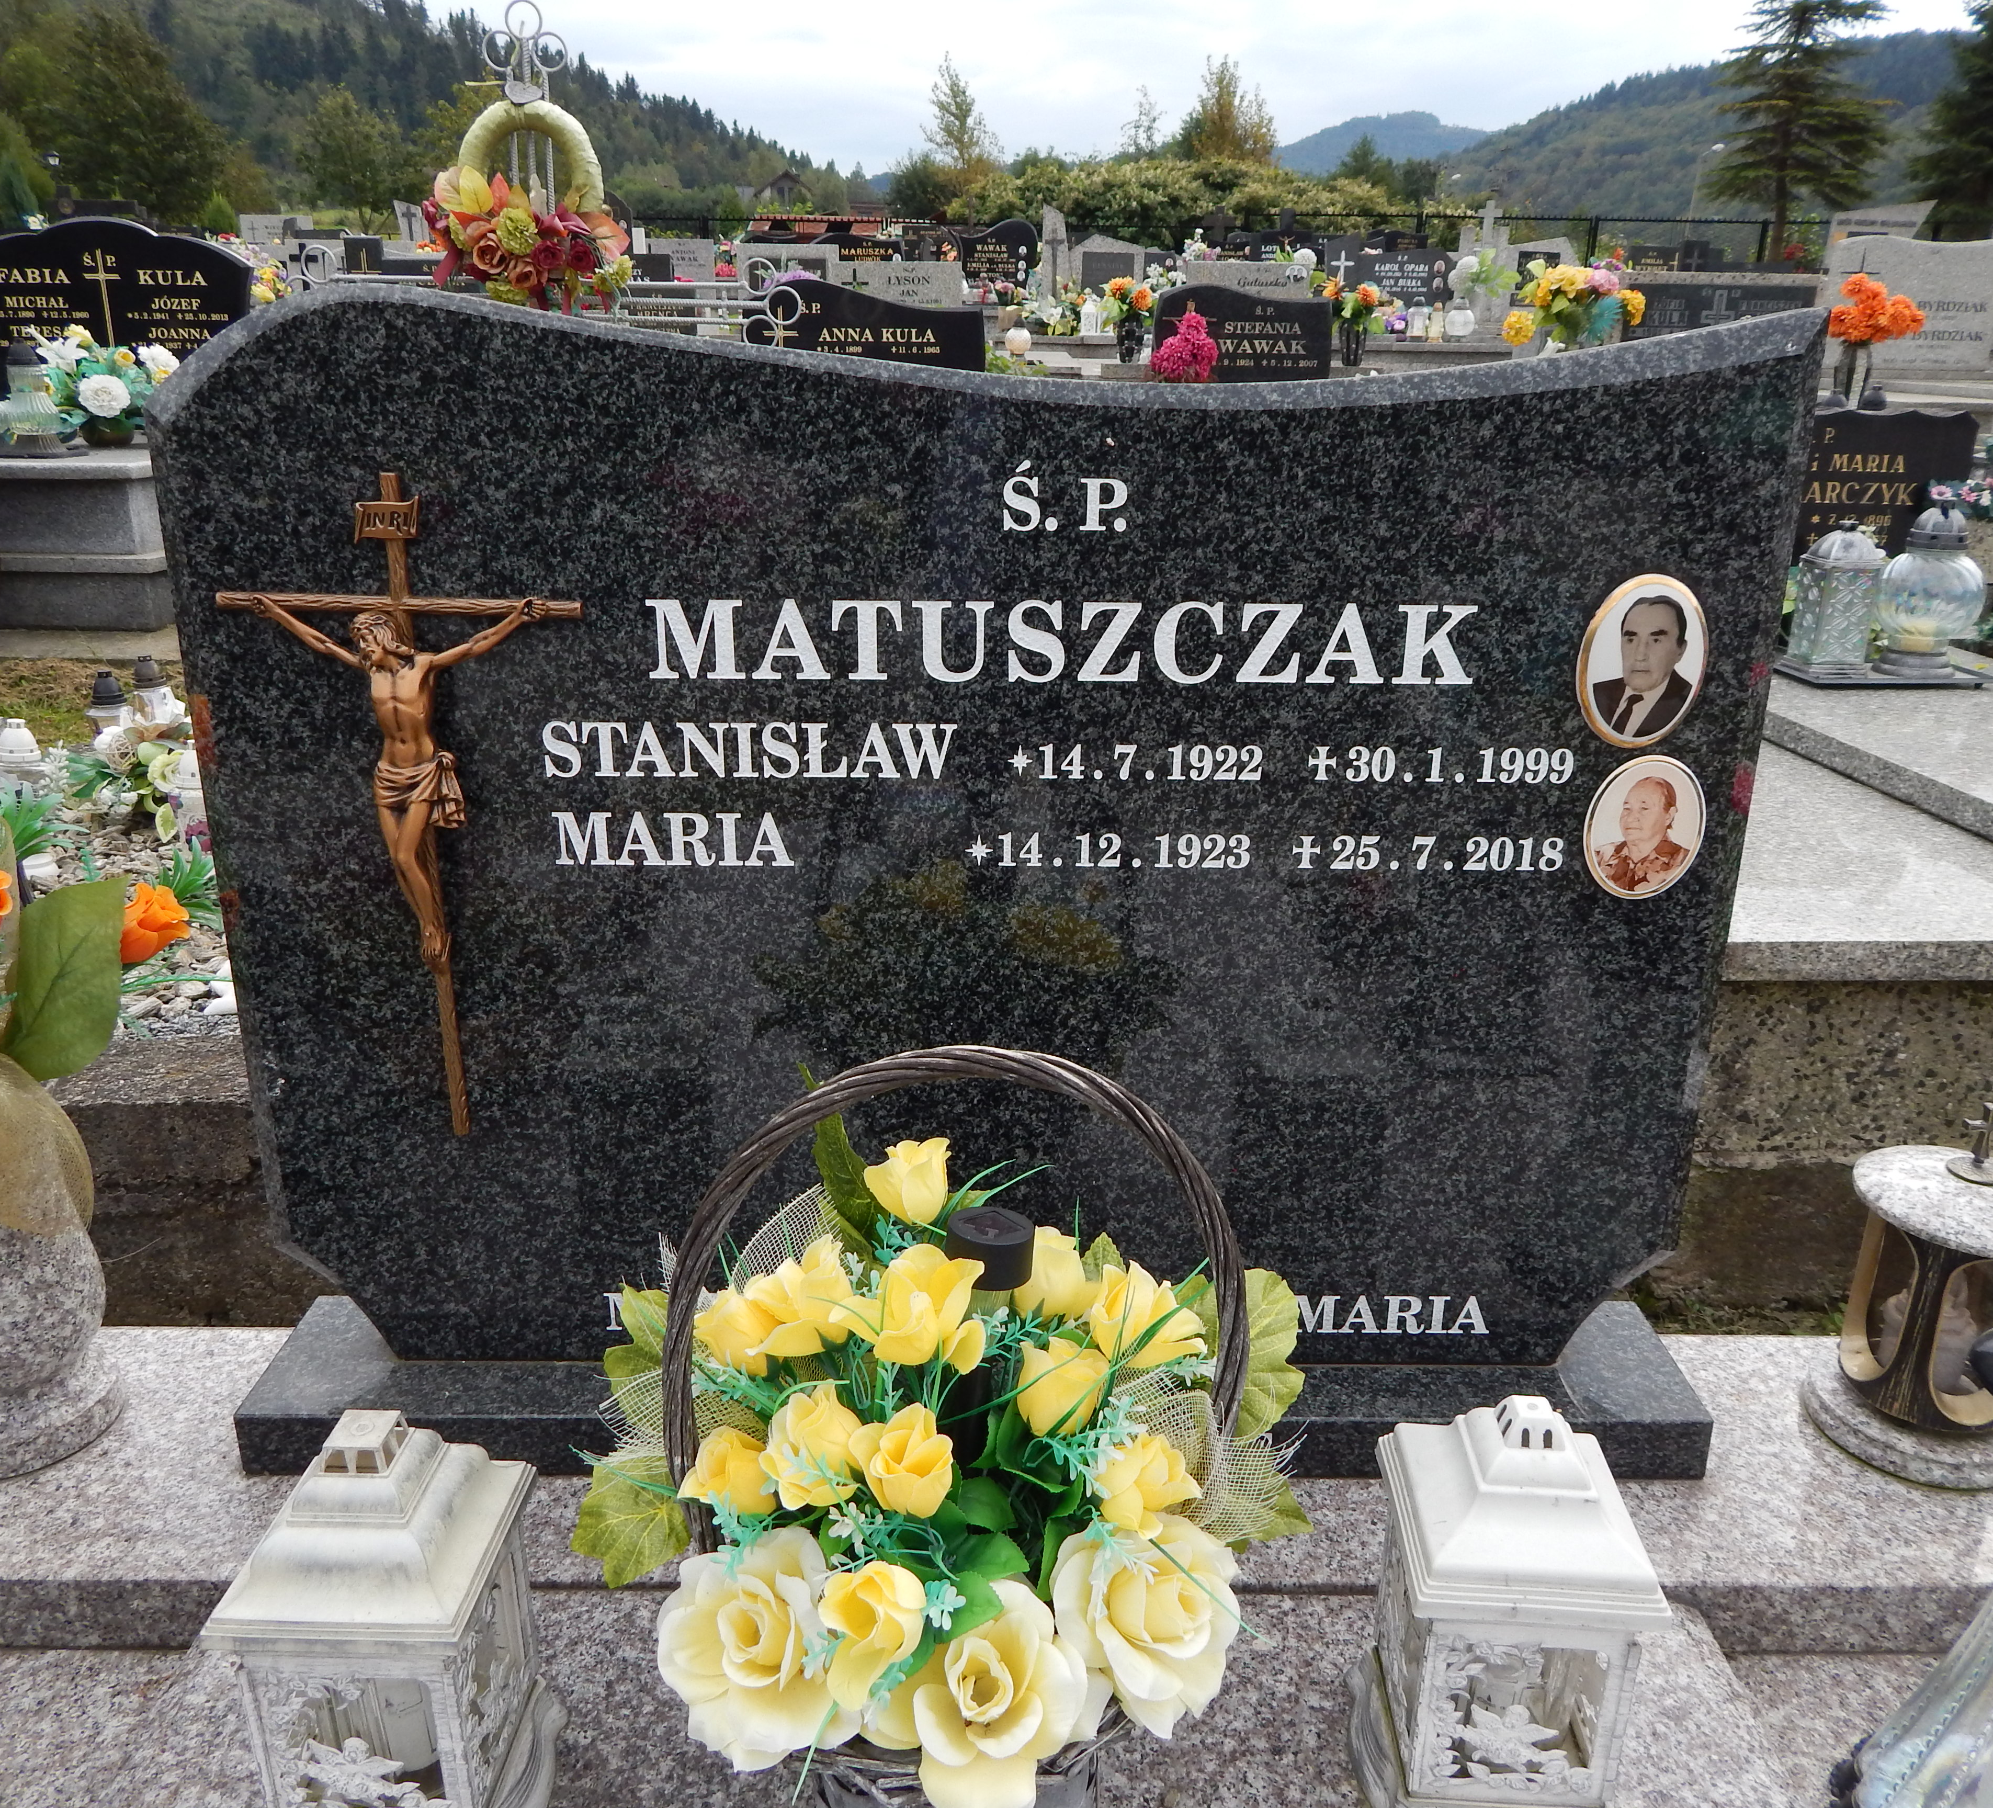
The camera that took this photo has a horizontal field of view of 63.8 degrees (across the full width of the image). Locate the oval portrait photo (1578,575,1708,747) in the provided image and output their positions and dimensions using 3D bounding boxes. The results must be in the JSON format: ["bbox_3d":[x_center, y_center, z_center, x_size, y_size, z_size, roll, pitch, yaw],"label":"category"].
[{"bbox_3d":[0.439,-0.163,1.086,0.087,0.118,0.011,0,17,0],"label":"oval portrait photo"}]

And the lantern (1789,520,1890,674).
[{"bbox_3d":[1.246,-0.462,2.380,0.133,0.216,0.133,0,17,0],"label":"lantern"}]

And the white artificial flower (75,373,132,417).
[{"bbox_3d":[-2.149,-1.225,3.860,0.128,0.105,0.085,0,17,0],"label":"white artificial flower"}]

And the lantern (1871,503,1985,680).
[{"bbox_3d":[1.378,-0.471,2.368,0.158,0.240,0.158,0,17,0],"label":"lantern"}]

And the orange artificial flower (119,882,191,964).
[{"bbox_3d":[-0.603,0.013,1.142,0.052,0.058,0.052,25,16,-8],"label":"orange artificial flower"}]

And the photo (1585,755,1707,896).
[{"bbox_3d":[0.455,-0.052,1.121,0.084,0.104,0.011,0,17,0],"label":"photo"}]

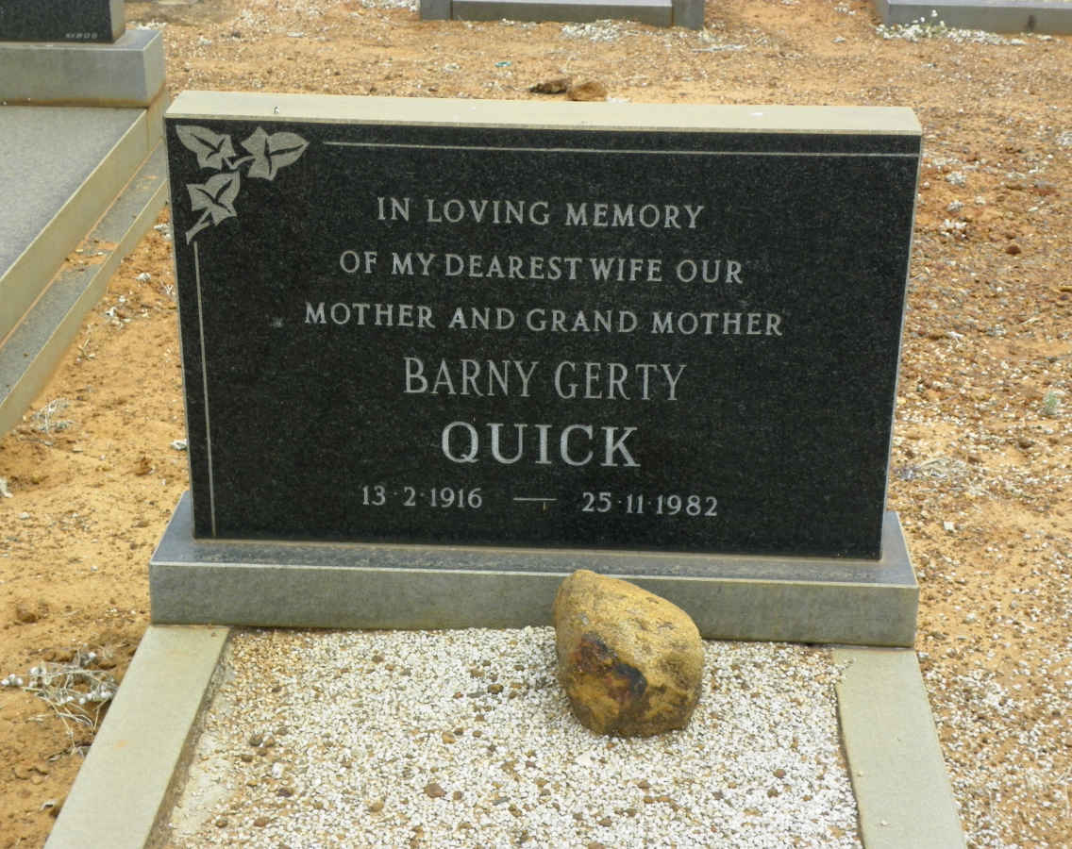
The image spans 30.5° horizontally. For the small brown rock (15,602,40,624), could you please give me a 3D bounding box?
[{"bbox_3d":[-0.646,0.240,2.492,0.030,0.022,0.027,2,23,2],"label":"small brown rock"}]

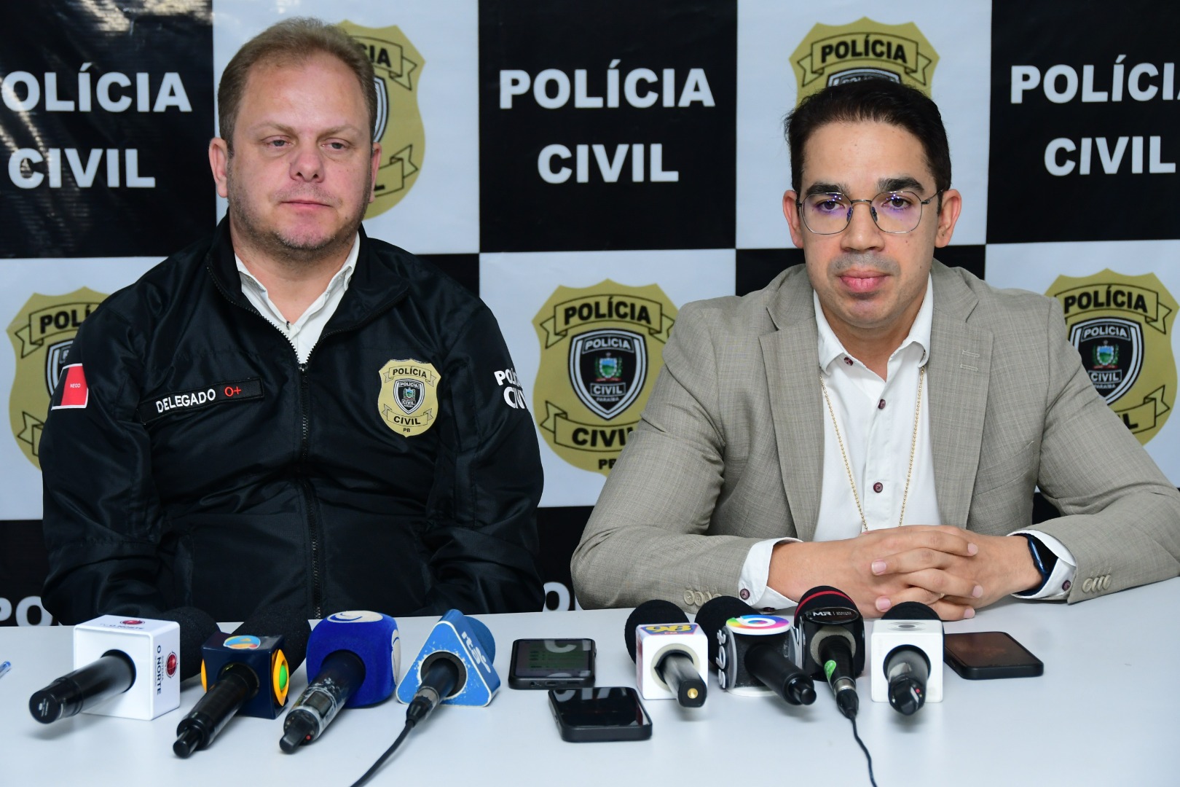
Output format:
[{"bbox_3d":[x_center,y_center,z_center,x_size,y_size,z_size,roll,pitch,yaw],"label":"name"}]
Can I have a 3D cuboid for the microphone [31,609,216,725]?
[{"bbox_3d":[-0.401,0.235,2.701,0.075,0.073,0.252,4,10,20],"label":"microphone"}]

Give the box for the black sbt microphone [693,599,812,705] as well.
[{"bbox_3d":[0.150,0.230,2.756,0.071,0.066,0.262,-2,10,-14],"label":"black sbt microphone"}]

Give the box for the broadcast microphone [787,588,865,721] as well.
[{"bbox_3d":[0.218,0.232,2.756,0.068,0.068,0.270,0,14,0],"label":"broadcast microphone"}]

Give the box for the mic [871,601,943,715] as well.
[{"bbox_3d":[0.275,0.232,2.747,0.062,0.062,0.252,1,10,6],"label":"mic"}]

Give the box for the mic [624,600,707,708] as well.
[{"bbox_3d":[0.072,0.230,2.757,0.061,0.062,0.228,-1,10,-6],"label":"mic"}]

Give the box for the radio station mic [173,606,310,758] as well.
[{"bbox_3d":[-0.304,0.244,2.678,0.068,0.064,0.300,1,16,8],"label":"radio station mic"}]

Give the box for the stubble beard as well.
[{"bbox_3d":[-0.299,-0.182,3.250,0.148,0.102,0.120,-2,10,-14],"label":"stubble beard"}]

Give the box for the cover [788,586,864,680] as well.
[{"bbox_3d":[0.218,0.214,2.826,0.068,0.068,0.125,0,14,0],"label":"cover"}]

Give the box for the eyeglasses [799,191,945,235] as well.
[{"bbox_3d":[0.276,-0.178,3.120,0.138,0.046,0.142,1,10,7],"label":"eyeglasses"}]

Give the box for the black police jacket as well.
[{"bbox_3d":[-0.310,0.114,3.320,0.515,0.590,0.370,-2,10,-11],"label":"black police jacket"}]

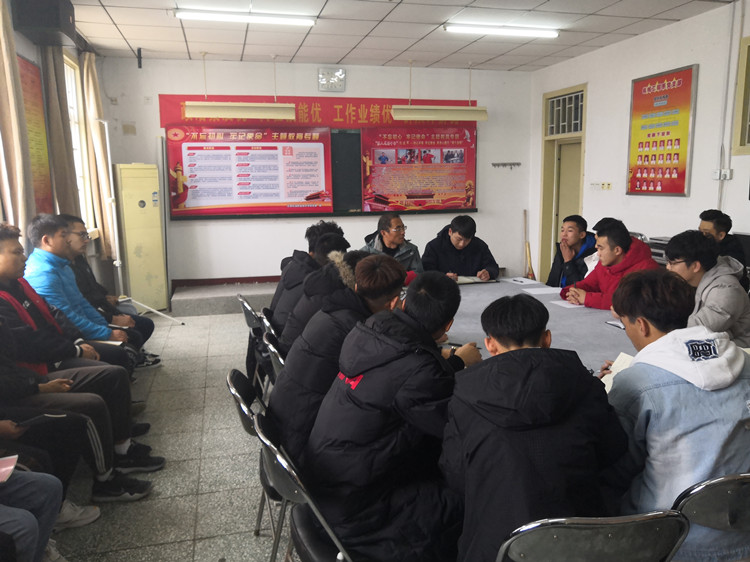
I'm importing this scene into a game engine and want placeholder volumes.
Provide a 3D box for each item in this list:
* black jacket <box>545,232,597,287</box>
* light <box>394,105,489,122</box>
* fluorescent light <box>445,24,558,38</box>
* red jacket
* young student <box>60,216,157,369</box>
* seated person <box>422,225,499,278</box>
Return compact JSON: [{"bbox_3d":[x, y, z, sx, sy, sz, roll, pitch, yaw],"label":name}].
[{"bbox_3d":[1.529,-0.040,4.602,0.480,0.660,0.520,-8,12,-36],"label":"black jacket"},{"bbox_3d":[0.840,-2.135,7.490,1.270,0.180,0.190,-3,10,-14],"label":"light"},{"bbox_3d":[1.196,-2.352,5.498,1.190,0.080,0.085,-3,10,-14],"label":"fluorescent light"},{"bbox_3d":[1.525,0.094,3.606,0.560,0.730,0.580,-3,10,-14],"label":"red jacket"},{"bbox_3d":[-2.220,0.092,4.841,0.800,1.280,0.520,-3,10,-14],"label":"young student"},{"bbox_3d":[0.706,0.078,4.794,0.610,1.240,0.750,-3,10,-11],"label":"seated person"}]

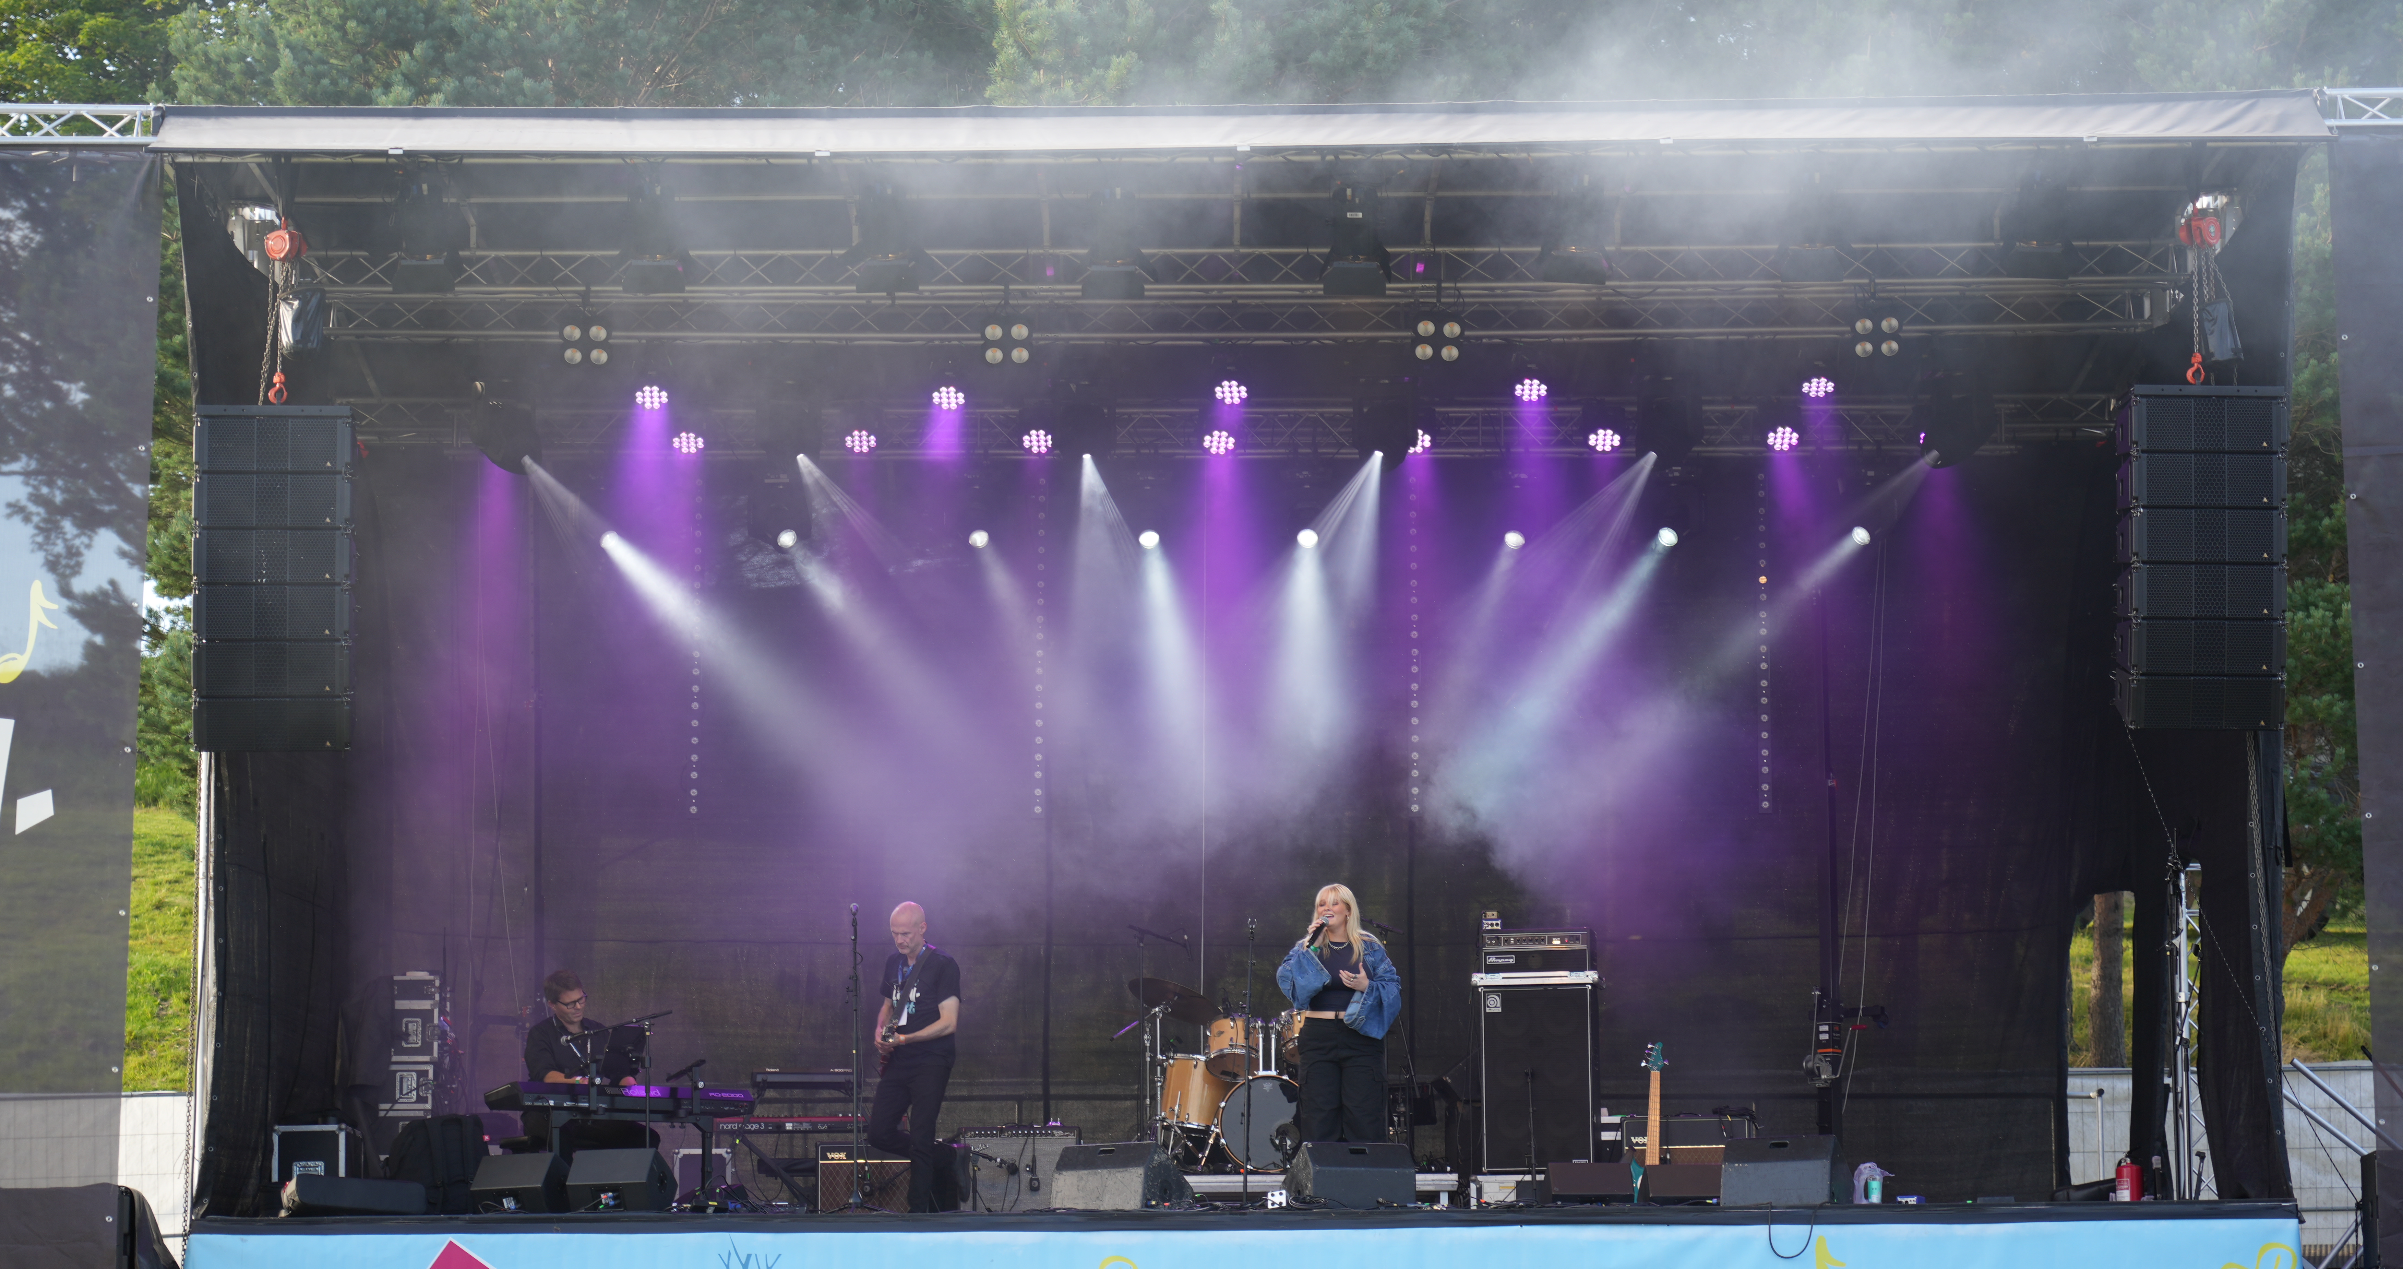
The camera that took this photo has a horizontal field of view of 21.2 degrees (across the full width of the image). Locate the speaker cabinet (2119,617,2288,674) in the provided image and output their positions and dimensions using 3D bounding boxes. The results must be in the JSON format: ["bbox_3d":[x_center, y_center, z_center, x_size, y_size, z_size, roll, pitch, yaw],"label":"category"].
[{"bbox_3d":[4.946,0.063,31.700,0.760,0.275,0.520,0,-3,-2],"label":"speaker cabinet"}]

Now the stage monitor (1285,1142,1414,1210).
[{"bbox_3d":[0.760,2.830,33.317,0.560,0.360,0.490,1,-6,-15],"label":"stage monitor"}]

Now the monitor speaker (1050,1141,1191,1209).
[{"bbox_3d":[-0.416,2.839,33.317,0.560,0.360,0.490,-3,-6,30],"label":"monitor speaker"}]

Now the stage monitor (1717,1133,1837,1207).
[{"bbox_3d":[3.112,2.861,34.100,0.600,0.390,0.520,-2,-6,18],"label":"stage monitor"}]

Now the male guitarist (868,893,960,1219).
[{"bbox_3d":[-1.568,2.328,35.082,0.530,1.730,0.430,-5,-7,38],"label":"male guitarist"}]

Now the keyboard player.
[{"bbox_3d":[-3.352,2.507,34.965,0.600,1.380,0.800,3,-6,-28],"label":"keyboard player"}]

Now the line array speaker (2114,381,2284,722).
[{"bbox_3d":[5.209,-0.396,33.400,0.800,1.780,0.520,0,-5,-4],"label":"line array speaker"}]

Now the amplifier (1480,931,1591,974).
[{"bbox_3d":[1.956,1.862,37.300,0.610,0.285,0.330,-1,-6,6],"label":"amplifier"}]

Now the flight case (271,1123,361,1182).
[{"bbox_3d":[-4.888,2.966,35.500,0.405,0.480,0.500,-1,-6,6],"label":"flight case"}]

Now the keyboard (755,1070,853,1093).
[{"bbox_3d":[-2.232,2.513,36.100,0.590,0.105,0.320,0,-6,0],"label":"keyboard"}]

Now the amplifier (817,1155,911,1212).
[{"bbox_3d":[-1.894,3.105,36.421,0.570,0.450,0.260,0,-5,-2],"label":"amplifier"}]

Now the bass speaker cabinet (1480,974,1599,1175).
[{"bbox_3d":[2.017,2.646,38.250,0.670,1.120,0.410,-1,-5,7],"label":"bass speaker cabinet"}]

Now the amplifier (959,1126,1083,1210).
[{"bbox_3d":[-1.006,2.990,35.600,0.670,0.505,0.270,0,-6,0],"label":"amplifier"}]

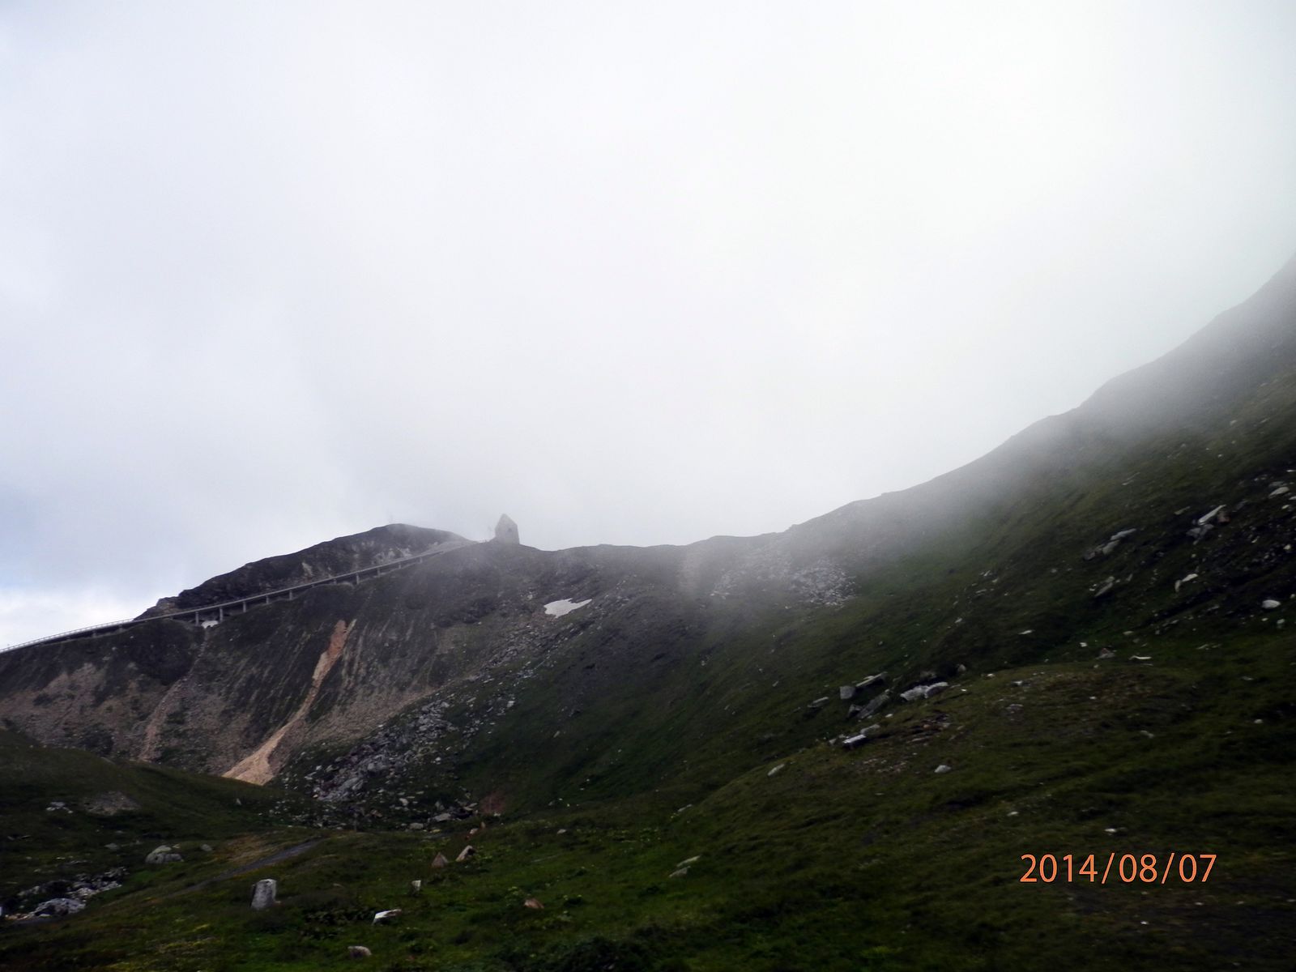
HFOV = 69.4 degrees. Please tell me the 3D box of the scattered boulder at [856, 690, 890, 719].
[{"bbox_3d":[15.886,15.422,66.000,2.250,1.750,1.700,-1,-3,13],"label":"scattered boulder"}]

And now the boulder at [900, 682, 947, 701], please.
[{"bbox_3d":[18.901,14.055,64.000,3.100,1.050,1.800,-1,-3,16],"label":"boulder"}]

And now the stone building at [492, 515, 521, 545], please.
[{"bbox_3d":[-54.210,16.746,360.000,8.200,11.400,8.200,-2,-9,-22],"label":"stone building"}]

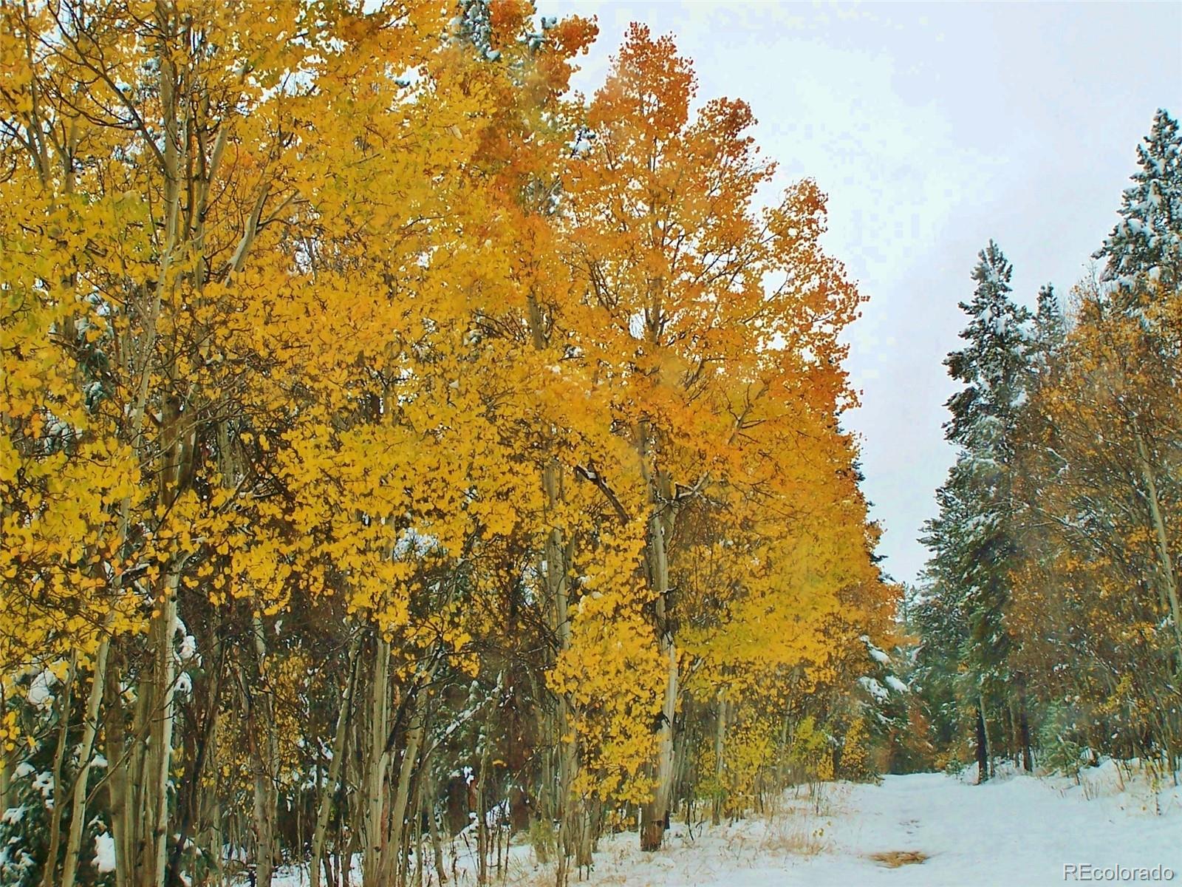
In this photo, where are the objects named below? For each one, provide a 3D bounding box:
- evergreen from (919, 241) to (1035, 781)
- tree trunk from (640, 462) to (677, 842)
[{"bbox_3d":[7.656,1.317,45.000,2.200,10.600,2.200,0,-6,0],"label":"evergreen"},{"bbox_3d":[0.653,2.065,22.000,0.360,3.700,0.320,0,-6,0],"label":"tree trunk"}]

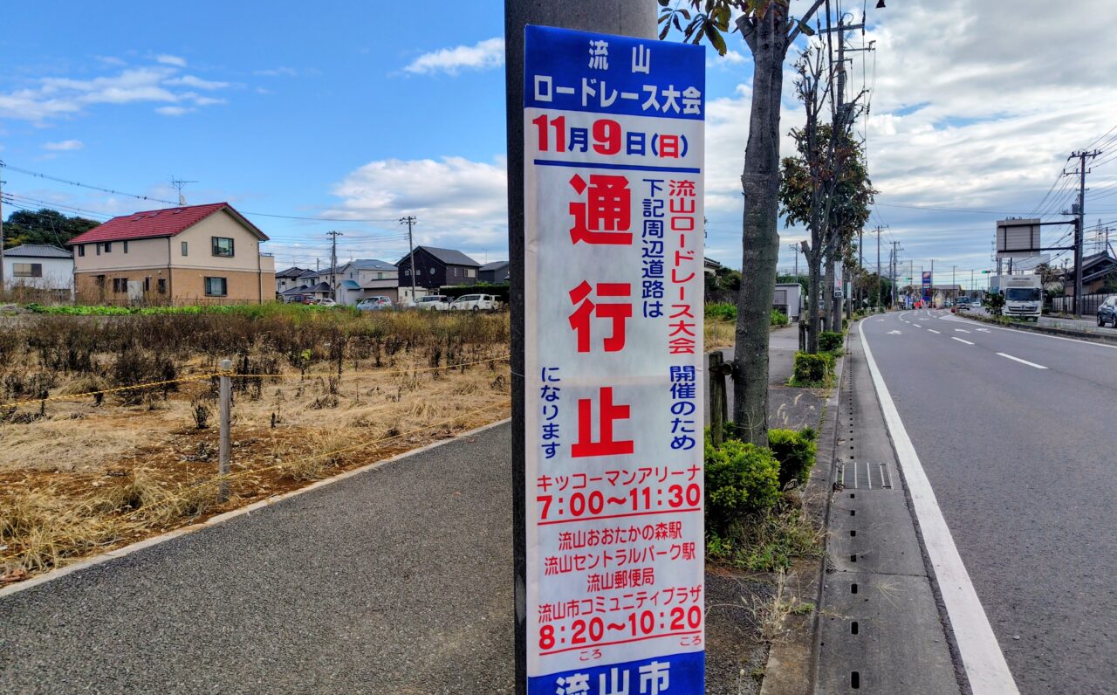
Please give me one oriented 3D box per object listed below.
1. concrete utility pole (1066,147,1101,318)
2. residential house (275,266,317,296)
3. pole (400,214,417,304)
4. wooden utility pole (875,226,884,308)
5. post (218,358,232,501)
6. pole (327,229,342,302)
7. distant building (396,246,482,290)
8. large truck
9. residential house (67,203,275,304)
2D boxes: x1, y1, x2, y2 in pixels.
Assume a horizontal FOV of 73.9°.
[{"bbox_3d":[37.849,-8.204,53.640,2.100,12.100,0.500,1,4,25],"label":"concrete utility pole"},{"bbox_3d":[-49.546,-10.589,135.774,8.600,7.600,7.800,1,4,27],"label":"residential house"},{"bbox_3d":[-17.412,-9.883,87.667,1.900,11.200,0.500,-1,3,-11],"label":"pole"},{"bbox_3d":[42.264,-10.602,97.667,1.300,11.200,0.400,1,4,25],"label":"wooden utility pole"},{"bbox_3d":[-2.398,0.599,5.319,0.075,1.030,0.075,-1,3,0],"label":"post"},{"bbox_3d":[-29.876,-10.121,98.685,1.900,10.600,0.500,-2,4,-16],"label":"pole"},{"bbox_3d":[-15.971,-9.017,98.918,8.600,8.200,8.600,1,4,27],"label":"distant building"},{"bbox_3d":[32.377,-3.464,52.305,2.400,3.200,8.300,1,4,25],"label":"large truck"},{"bbox_3d":[-28.874,-6.458,55.456,11.900,7.800,9.200,1,4,27],"label":"residential house"}]

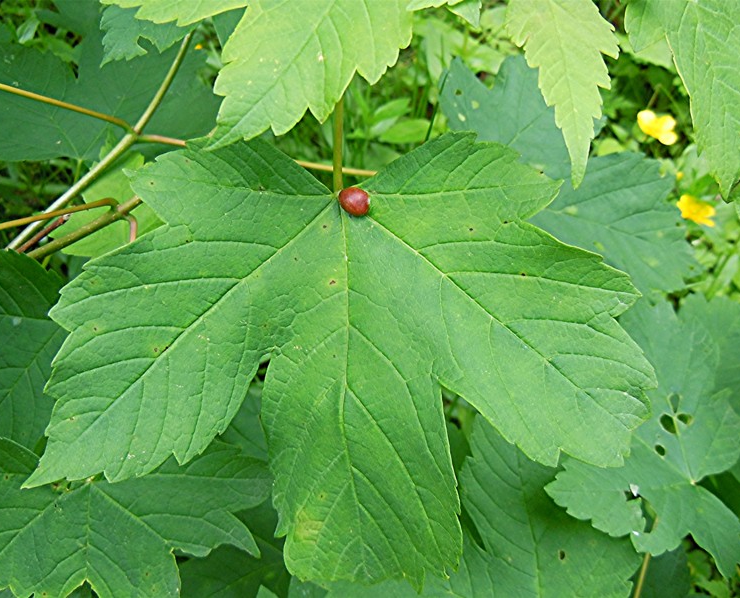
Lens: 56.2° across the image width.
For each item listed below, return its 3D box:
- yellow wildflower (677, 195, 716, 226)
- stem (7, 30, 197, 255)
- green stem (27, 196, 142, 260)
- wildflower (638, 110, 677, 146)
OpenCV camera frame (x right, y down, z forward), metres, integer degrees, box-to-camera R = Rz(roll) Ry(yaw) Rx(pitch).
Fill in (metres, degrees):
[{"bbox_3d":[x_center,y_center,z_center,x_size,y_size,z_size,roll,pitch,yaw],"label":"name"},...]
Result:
[{"bbox_3d":[0.195,-0.053,0.415,0.024,0.011,0.023,27,43,0],"label":"yellow wildflower"},{"bbox_3d":[-0.115,-0.064,0.300,0.014,0.124,0.008,44,9,0],"label":"stem"},{"bbox_3d":[-0.115,-0.028,0.278,0.056,0.007,0.005,-22,0,16],"label":"green stem"},{"bbox_3d":[0.176,-0.105,0.425,0.025,0.012,0.024,29,45,0],"label":"wildflower"}]

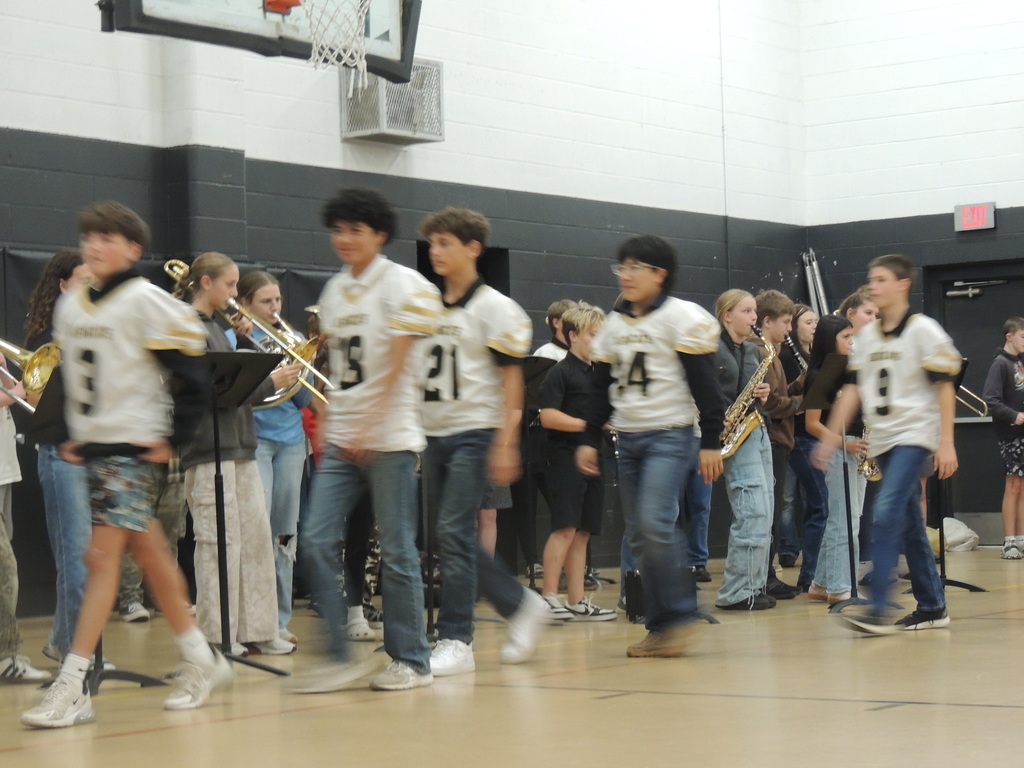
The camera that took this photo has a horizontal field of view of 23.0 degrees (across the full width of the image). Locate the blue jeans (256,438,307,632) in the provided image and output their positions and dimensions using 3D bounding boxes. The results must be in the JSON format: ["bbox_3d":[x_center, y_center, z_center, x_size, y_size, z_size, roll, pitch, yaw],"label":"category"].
[{"bbox_3d":[-1.031,0.613,10.697,0.280,0.900,0.360,-3,-2,37],"label":"blue jeans"}]

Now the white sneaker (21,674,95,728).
[{"bbox_3d":[-1.410,0.981,7.791,0.100,0.135,0.265,-3,-2,37],"label":"white sneaker"}]

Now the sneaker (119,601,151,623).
[{"bbox_3d":[-2.008,1.202,13.365,0.095,0.110,0.250,-1,-2,-27],"label":"sneaker"}]

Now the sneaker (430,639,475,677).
[{"bbox_3d":[-0.251,0.993,9.154,0.105,0.125,0.285,-3,-2,36],"label":"sneaker"}]

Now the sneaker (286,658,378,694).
[{"bbox_3d":[-0.615,0.973,8.585,0.105,0.115,0.285,-3,8,36],"label":"sneaker"}]

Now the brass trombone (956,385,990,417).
[{"bbox_3d":[2.225,-0.146,14.085,1.146,0.220,0.220,34,19,33],"label":"brass trombone"}]

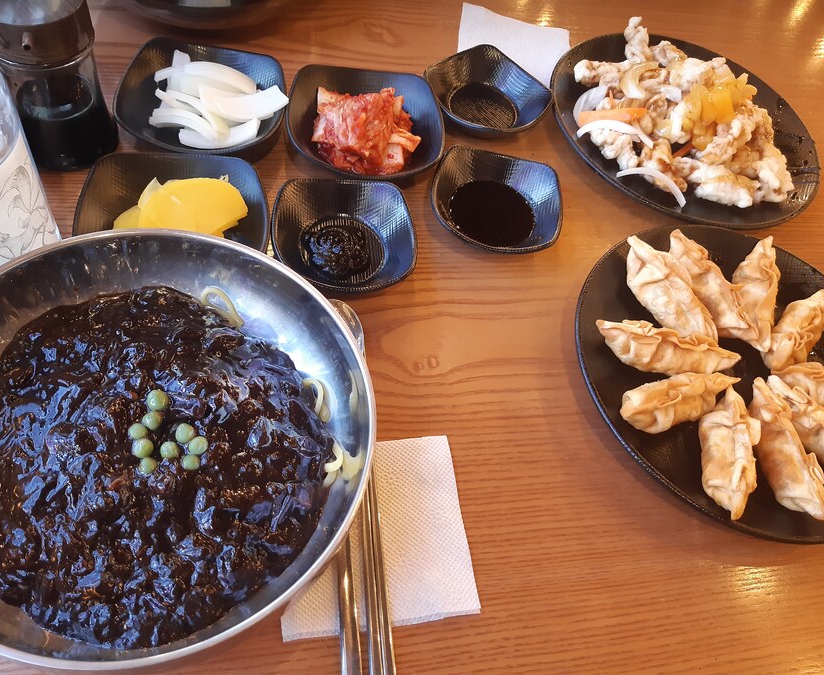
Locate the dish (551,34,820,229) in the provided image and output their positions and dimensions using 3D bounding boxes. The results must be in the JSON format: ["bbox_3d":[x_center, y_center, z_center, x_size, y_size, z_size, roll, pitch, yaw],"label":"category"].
[{"bbox_3d":[0.229,-0.175,0.580,0.238,0.026,0.238,5,58,-8],"label":"dish"}]

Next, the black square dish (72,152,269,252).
[{"bbox_3d":[-0.150,-0.068,0.431,0.115,0.034,0.115,-1,59,-12],"label":"black square dish"}]

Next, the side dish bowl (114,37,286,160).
[{"bbox_3d":[-0.151,-0.167,0.493,0.115,0.034,0.115,8,57,-6],"label":"side dish bowl"}]

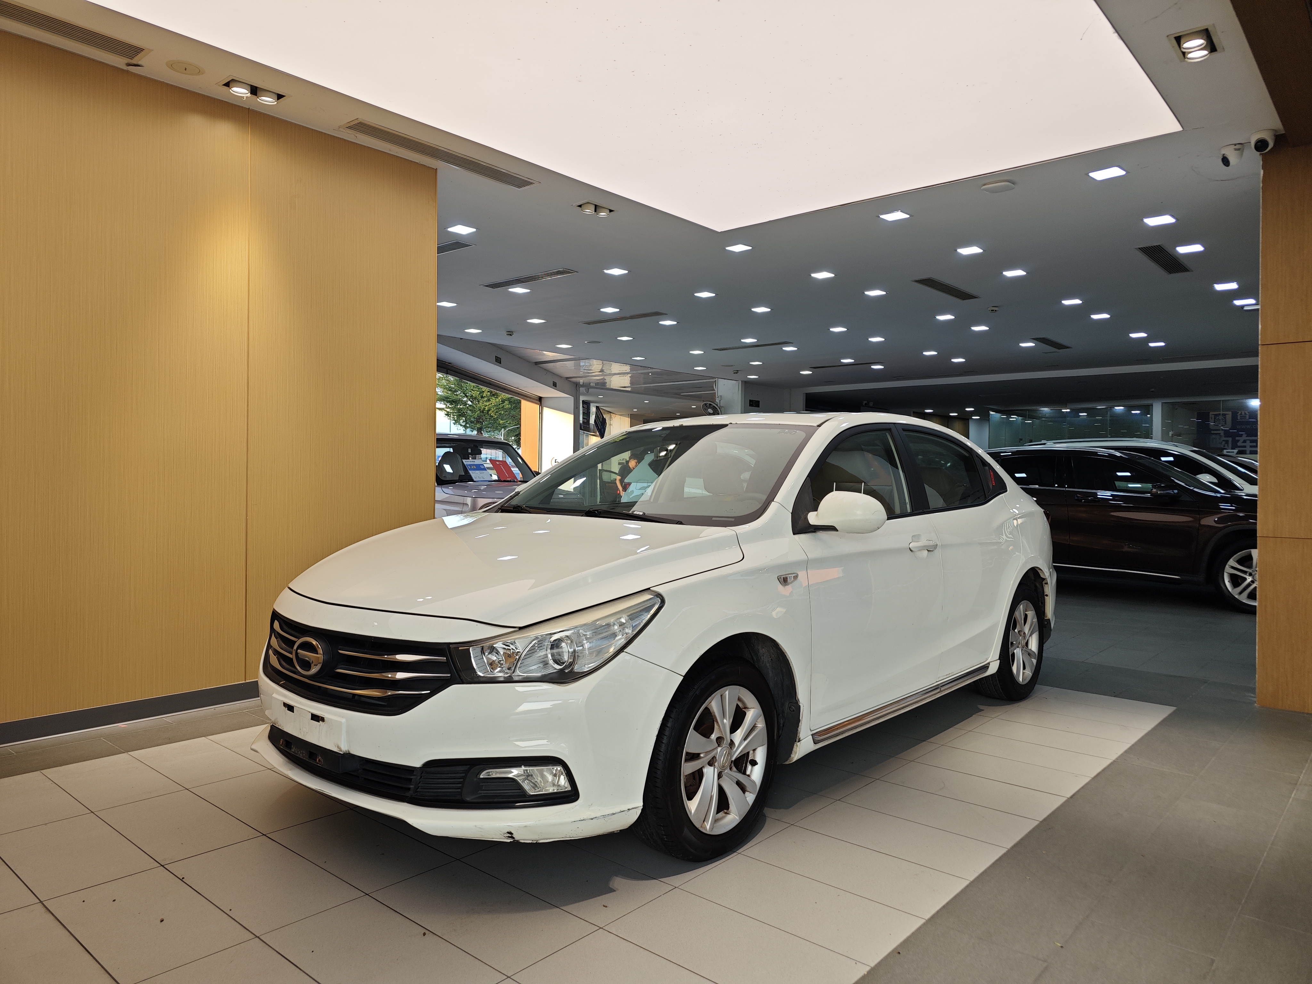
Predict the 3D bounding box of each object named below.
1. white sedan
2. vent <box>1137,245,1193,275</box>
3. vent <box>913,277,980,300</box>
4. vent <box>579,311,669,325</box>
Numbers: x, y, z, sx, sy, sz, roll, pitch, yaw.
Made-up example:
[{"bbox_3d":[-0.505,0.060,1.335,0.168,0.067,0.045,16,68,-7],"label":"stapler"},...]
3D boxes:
[{"bbox_3d":[0.463,0.343,4.255,1.840,1.490,4.580,1,1,41],"label":"white sedan"},{"bbox_3d":[4.189,-1.915,7.163,0.200,0.050,1.140,1,1,41],"label":"vent"},{"bbox_3d":[2.778,-1.935,8.280,0.200,0.050,1.140,1,1,41],"label":"vent"},{"bbox_3d":[-0.381,-1.972,9.858,1.140,0.050,0.200,1,1,41],"label":"vent"}]

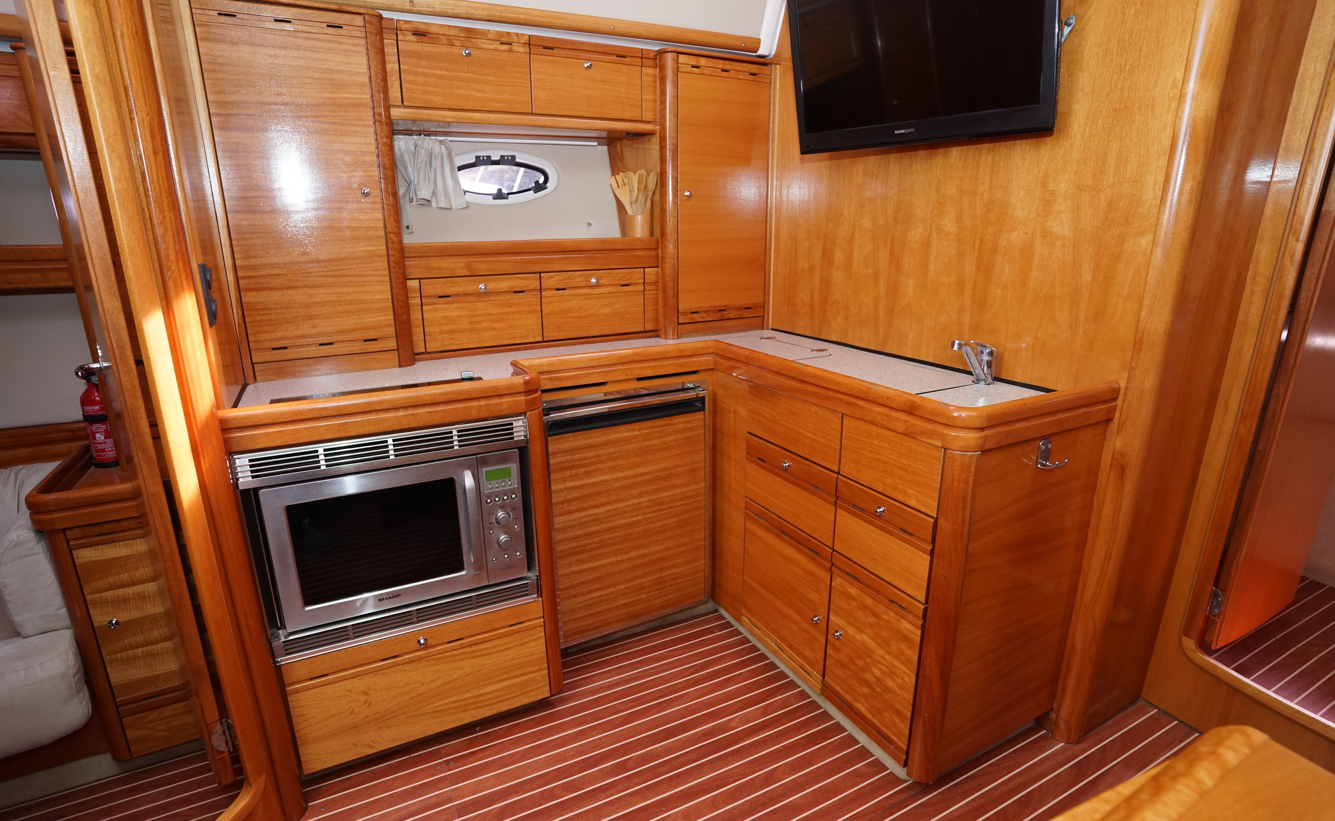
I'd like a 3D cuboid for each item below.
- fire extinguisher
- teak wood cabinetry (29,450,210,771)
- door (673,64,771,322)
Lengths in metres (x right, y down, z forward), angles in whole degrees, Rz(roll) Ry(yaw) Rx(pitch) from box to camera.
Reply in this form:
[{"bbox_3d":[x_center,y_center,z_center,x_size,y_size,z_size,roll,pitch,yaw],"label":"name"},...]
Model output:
[{"bbox_3d":[-1.512,0.015,1.693,0.088,0.280,0.090,-8,17,-24],"label":"fire extinguisher"},{"bbox_3d":[-1.249,0.446,1.575,0.280,0.690,0.360,-8,18,-25],"label":"teak wood cabinetry"},{"bbox_3d":[0.186,-0.704,2.077,0.343,0.800,0.022,-8,18,-25],"label":"door"}]

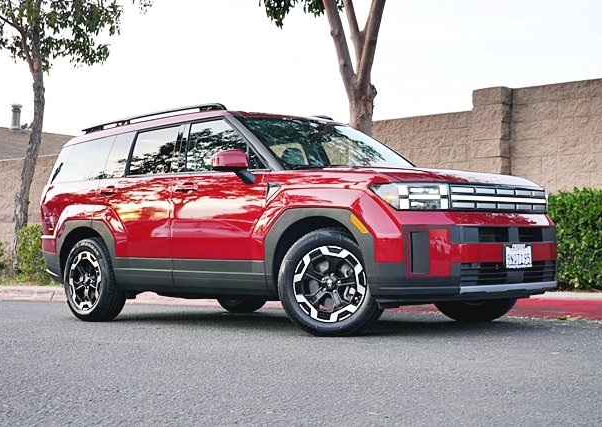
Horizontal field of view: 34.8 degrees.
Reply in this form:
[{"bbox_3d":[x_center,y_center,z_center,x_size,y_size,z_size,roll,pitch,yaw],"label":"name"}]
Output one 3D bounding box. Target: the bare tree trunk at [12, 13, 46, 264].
[{"bbox_3d":[-4.115,-1.117,14.500,0.500,3.950,0.360,-1,-2,-16],"label":"bare tree trunk"}]

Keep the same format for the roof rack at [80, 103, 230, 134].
[{"bbox_3d":[-1.301,-0.810,8.313,1.990,0.085,0.070,-3,-4,43],"label":"roof rack"}]

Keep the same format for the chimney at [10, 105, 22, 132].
[{"bbox_3d":[-8.317,-2.785,28.000,0.330,0.800,0.330,-1,-2,-16],"label":"chimney"}]

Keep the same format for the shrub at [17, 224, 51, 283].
[{"bbox_3d":[-4.480,0.683,16.200,0.620,1.000,0.620,-2,-4,43],"label":"shrub"}]

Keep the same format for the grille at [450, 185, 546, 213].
[{"bbox_3d":[1.381,-0.099,6.614,0.100,0.180,1.200,-3,-3,44],"label":"grille"}]

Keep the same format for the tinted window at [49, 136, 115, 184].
[{"bbox_3d":[-1.970,-0.464,8.721,0.880,0.420,0.070,-3,-23,44],"label":"tinted window"}]

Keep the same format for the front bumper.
[{"bbox_3d":[1.280,0.355,6.687,0.580,0.530,1.870,-3,-4,43],"label":"front bumper"}]

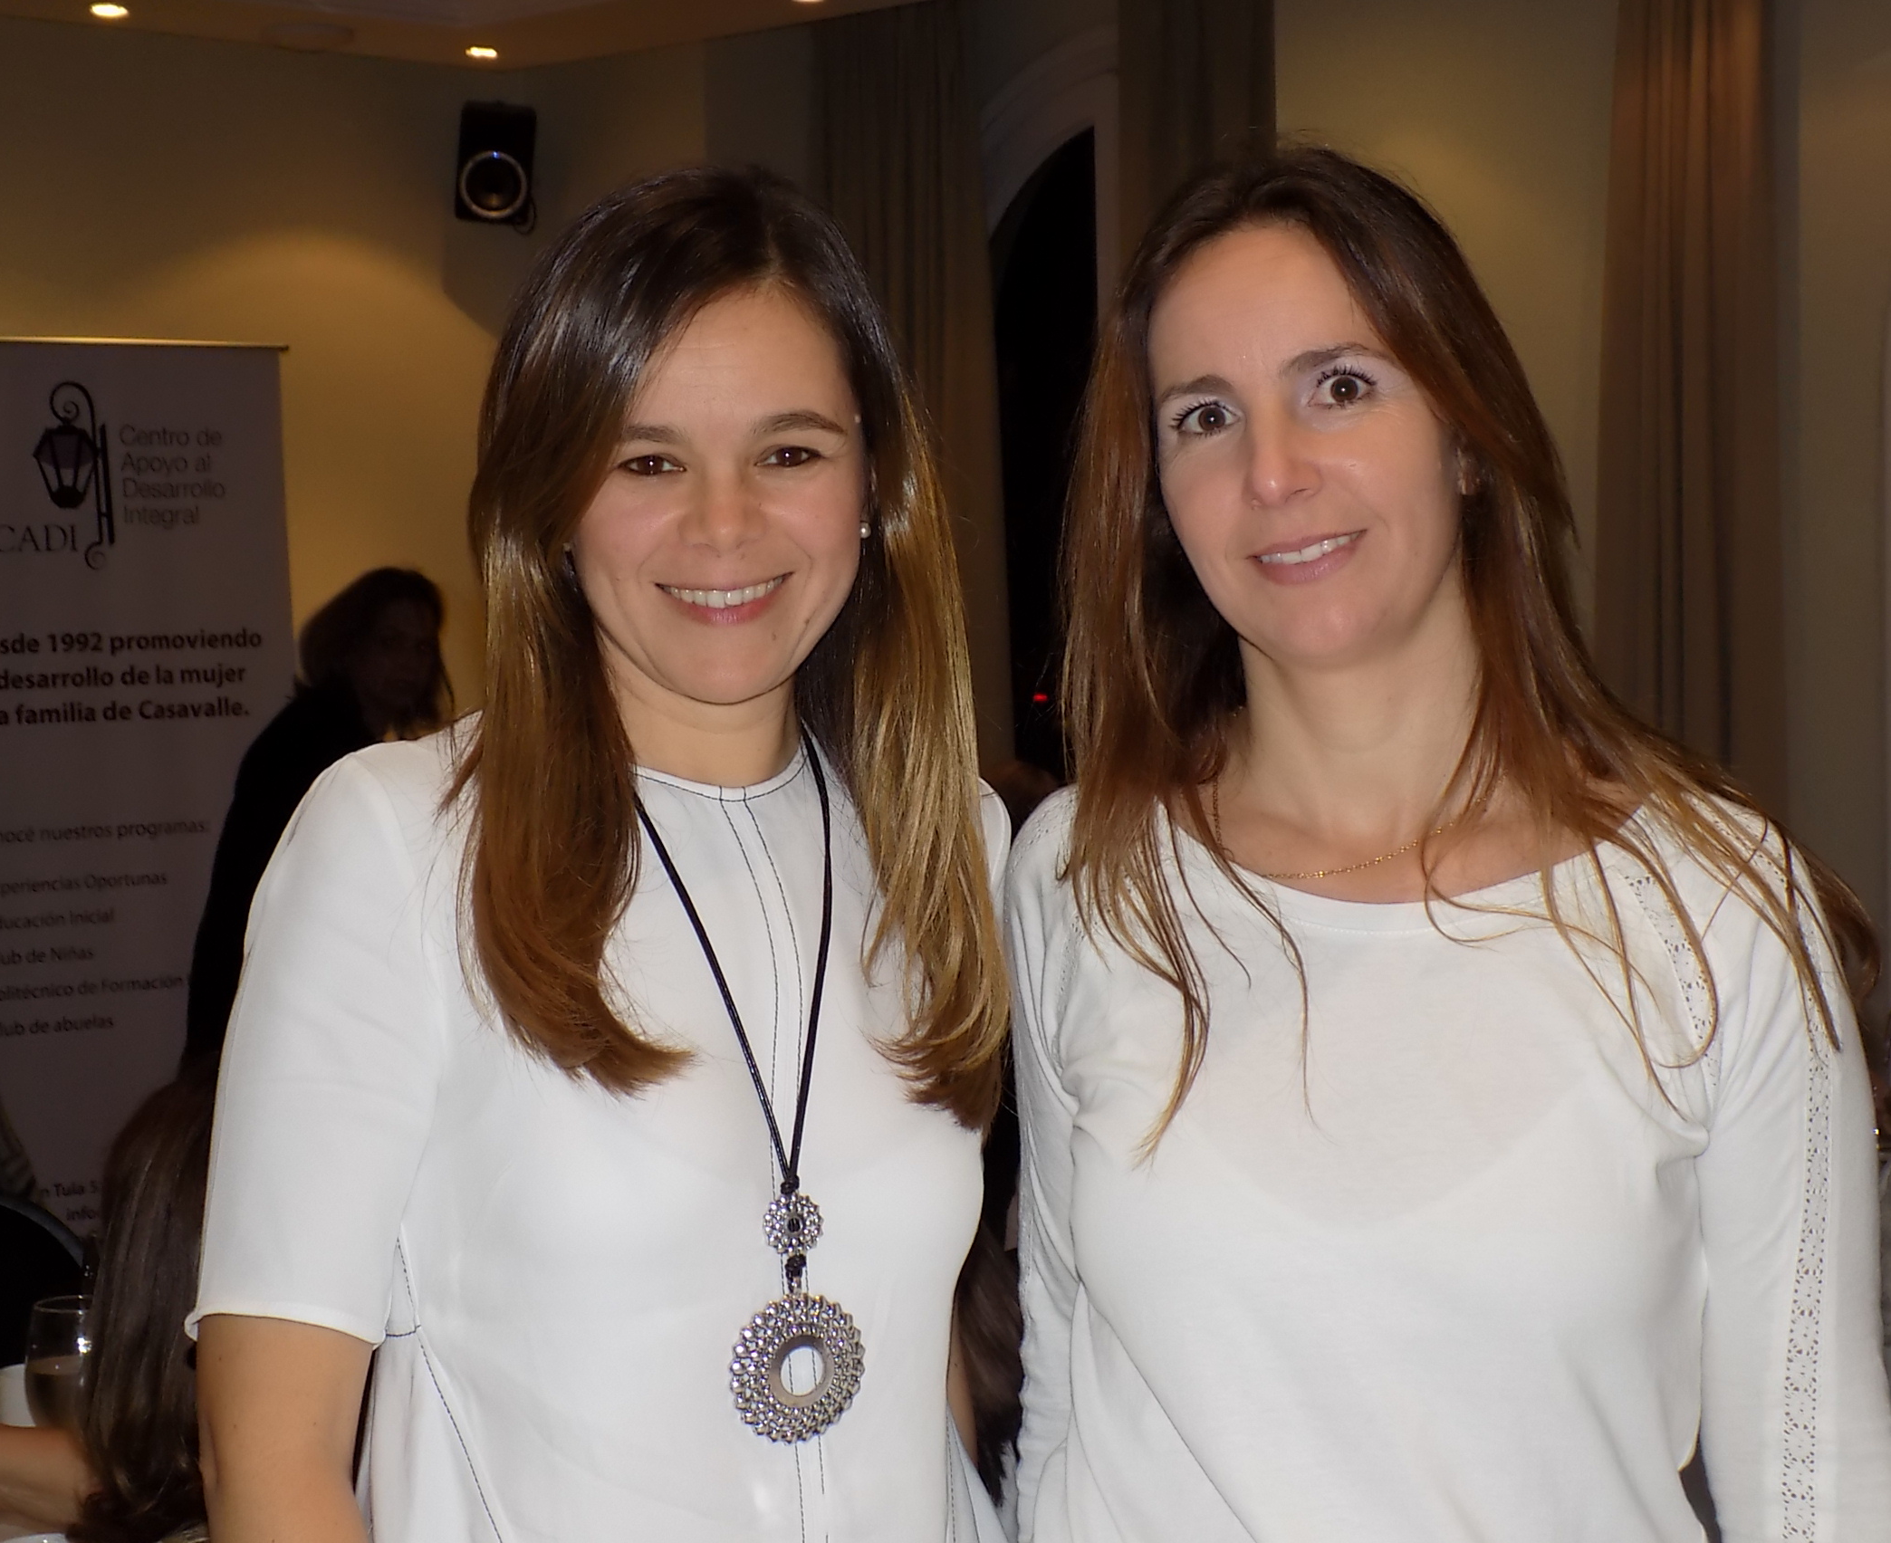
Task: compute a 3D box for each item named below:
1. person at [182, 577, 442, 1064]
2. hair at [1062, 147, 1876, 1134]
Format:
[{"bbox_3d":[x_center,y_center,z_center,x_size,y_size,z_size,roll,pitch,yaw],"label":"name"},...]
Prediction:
[{"bbox_3d":[-1.020,0.420,6.630,0.480,1.540,0.340,-2,3,-30],"label":"person"},{"bbox_3d":[0.236,-0.055,1.740,0.345,0.440,0.250,0,3,16],"label":"hair"}]

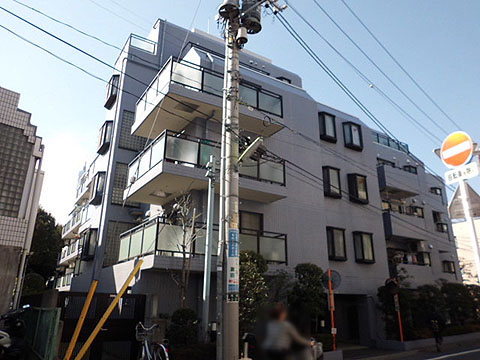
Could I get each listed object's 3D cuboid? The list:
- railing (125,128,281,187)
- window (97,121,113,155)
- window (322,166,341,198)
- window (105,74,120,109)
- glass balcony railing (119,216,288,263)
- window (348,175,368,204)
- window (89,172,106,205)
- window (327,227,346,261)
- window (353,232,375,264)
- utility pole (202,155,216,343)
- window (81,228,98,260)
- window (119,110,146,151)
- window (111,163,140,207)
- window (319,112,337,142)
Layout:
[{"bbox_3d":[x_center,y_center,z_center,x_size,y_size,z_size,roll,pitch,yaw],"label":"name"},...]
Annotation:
[{"bbox_3d":[-1.305,-0.137,13.794,4.780,1.040,3.750,12,-22,-30],"label":"railing"},{"bbox_3d":[-7.109,-2.188,18.963,0.315,1.321,1.627,12,-22,-30],"label":"window"},{"bbox_3d":[4.247,0.106,16.430,0.950,1.370,0.240,12,-22,-30],"label":"window"},{"bbox_3d":[-7.077,-4.841,19.857,0.315,1.321,1.627,12,-22,-30],"label":"window"},{"bbox_3d":[-1.381,2.513,12.960,4.809,1.034,3.881,12,-22,-30],"label":"glass balcony railing"},{"bbox_3d":[5.711,0.419,17.257,1.110,1.320,0.300,12,-22,-30],"label":"window"},{"bbox_3d":[-7.082,0.405,17.985,0.360,1.370,1.350,12,-22,-30],"label":"window"},{"bbox_3d":[4.270,2.790,15.613,1.041,1.360,0.275,12,-22,-30],"label":"window"},{"bbox_3d":[5.757,3.109,16.505,1.110,1.360,0.275,12,-22,-30],"label":"window"},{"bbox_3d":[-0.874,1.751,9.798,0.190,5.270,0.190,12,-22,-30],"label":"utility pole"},{"bbox_3d":[-7.171,3.118,17.174,0.315,1.321,1.627,12,-22,-30],"label":"window"},{"bbox_3d":[-5.250,-2.381,18.052,1.370,2.070,0.150,12,-22,-30],"label":"window"},{"bbox_3d":[-5.277,0.273,17.061,1.321,1.999,0.118,12,-22,-30],"label":"window"},{"bbox_3d":[4.269,-2.546,17.346,0.950,1.400,0.240,12,-22,-30],"label":"window"}]

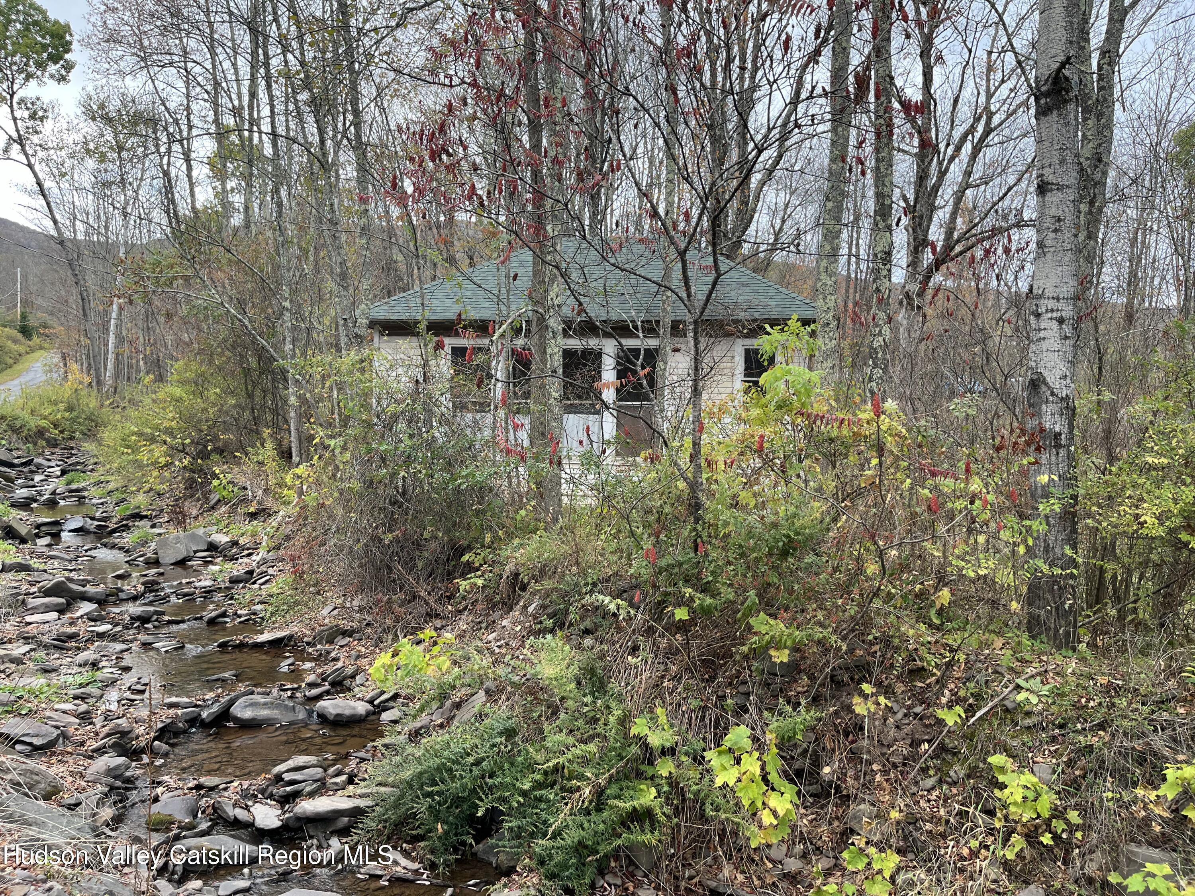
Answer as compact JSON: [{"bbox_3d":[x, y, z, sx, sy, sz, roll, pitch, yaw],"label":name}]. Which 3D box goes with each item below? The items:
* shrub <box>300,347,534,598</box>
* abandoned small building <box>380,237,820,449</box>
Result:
[{"bbox_3d":[-2.187,0.295,10.700,2.600,2.600,2.200,-1,7,-12],"label":"shrub"},{"bbox_3d":[0.388,-1.752,19.005,8.891,5.341,6.347,2,7,14],"label":"abandoned small building"}]

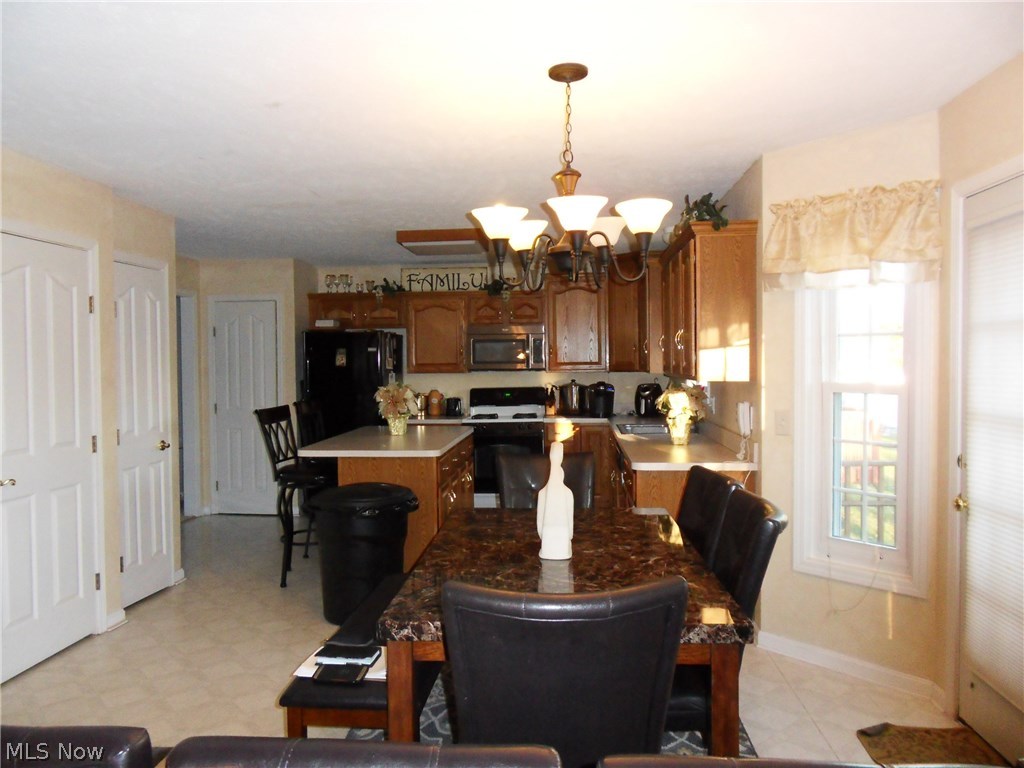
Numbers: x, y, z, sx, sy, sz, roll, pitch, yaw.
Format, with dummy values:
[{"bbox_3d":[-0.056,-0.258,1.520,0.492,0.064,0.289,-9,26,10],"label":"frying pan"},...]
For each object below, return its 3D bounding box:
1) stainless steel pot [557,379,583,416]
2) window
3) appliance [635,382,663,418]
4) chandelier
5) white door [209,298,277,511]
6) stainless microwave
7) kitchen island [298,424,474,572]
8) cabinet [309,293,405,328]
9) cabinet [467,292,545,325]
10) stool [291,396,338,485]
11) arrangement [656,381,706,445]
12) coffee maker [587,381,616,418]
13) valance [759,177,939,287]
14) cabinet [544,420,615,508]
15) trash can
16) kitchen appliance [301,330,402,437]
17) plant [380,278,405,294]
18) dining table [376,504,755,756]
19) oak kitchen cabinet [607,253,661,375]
[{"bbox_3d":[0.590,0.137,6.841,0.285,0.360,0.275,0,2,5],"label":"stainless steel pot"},{"bbox_3d":[1.557,0.076,3.169,0.120,1.630,0.600,-2,2,-40],"label":"window"},{"bbox_3d":[1.295,0.155,6.711,0.250,0.310,0.295,1,2,31],"label":"appliance"},{"bbox_3d":[0.192,-0.697,2.353,0.670,0.730,0.650,0,2,5],"label":"chandelier"},{"bbox_3d":[-2.534,0.238,6.805,0.625,2.040,0.050,0,2,5],"label":"white door"},{"bbox_3d":[-0.034,-0.347,7.039,0.760,0.435,0.400,0,2,5],"label":"stainless microwave"},{"bbox_3d":[-0.821,0.849,5.166,0.925,0.915,1.430,0,2,5],"label":"kitchen island"},{"bbox_3d":[-1.580,-0.736,7.363,0.950,0.370,0.340,0,2,5],"label":"cabinet"},{"bbox_3d":[-0.042,-0.754,7.224,0.767,0.340,0.340,0,2,5],"label":"cabinet"},{"bbox_3d":[-1.328,0.711,5.469,0.550,1.130,0.470,0,2,5],"label":"stool"},{"bbox_3d":[1.081,0.186,4.530,0.310,0.400,0.300,0,2,5],"label":"arrangement"},{"bbox_3d":[0.868,0.154,6.886,0.250,0.340,0.300,0,2,5],"label":"coffee maker"},{"bbox_3d":[1.474,-0.636,3.152,0.110,0.410,0.750,-2,2,-40],"label":"valance"},{"bbox_3d":[0.661,0.782,6.873,0.645,0.890,0.600,0,2,5],"label":"cabinet"},{"bbox_3d":[-0.849,0.955,4.044,0.610,0.730,0.590,0,2,0],"label":"trash can"},{"bbox_3d":[-1.539,0.377,6.963,0.733,1.720,0.780,0,2,5],"label":"kitchen appliance"},{"bbox_3d":[-1.186,-0.956,7.108,0.270,0.180,0.210,0,2,5],"label":"plant"},{"bbox_3d":[0.169,0.979,2.628,0.990,0.760,1.500,0,2,2],"label":"dining table"},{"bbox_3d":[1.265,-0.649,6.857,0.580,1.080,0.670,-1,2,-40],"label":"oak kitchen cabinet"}]

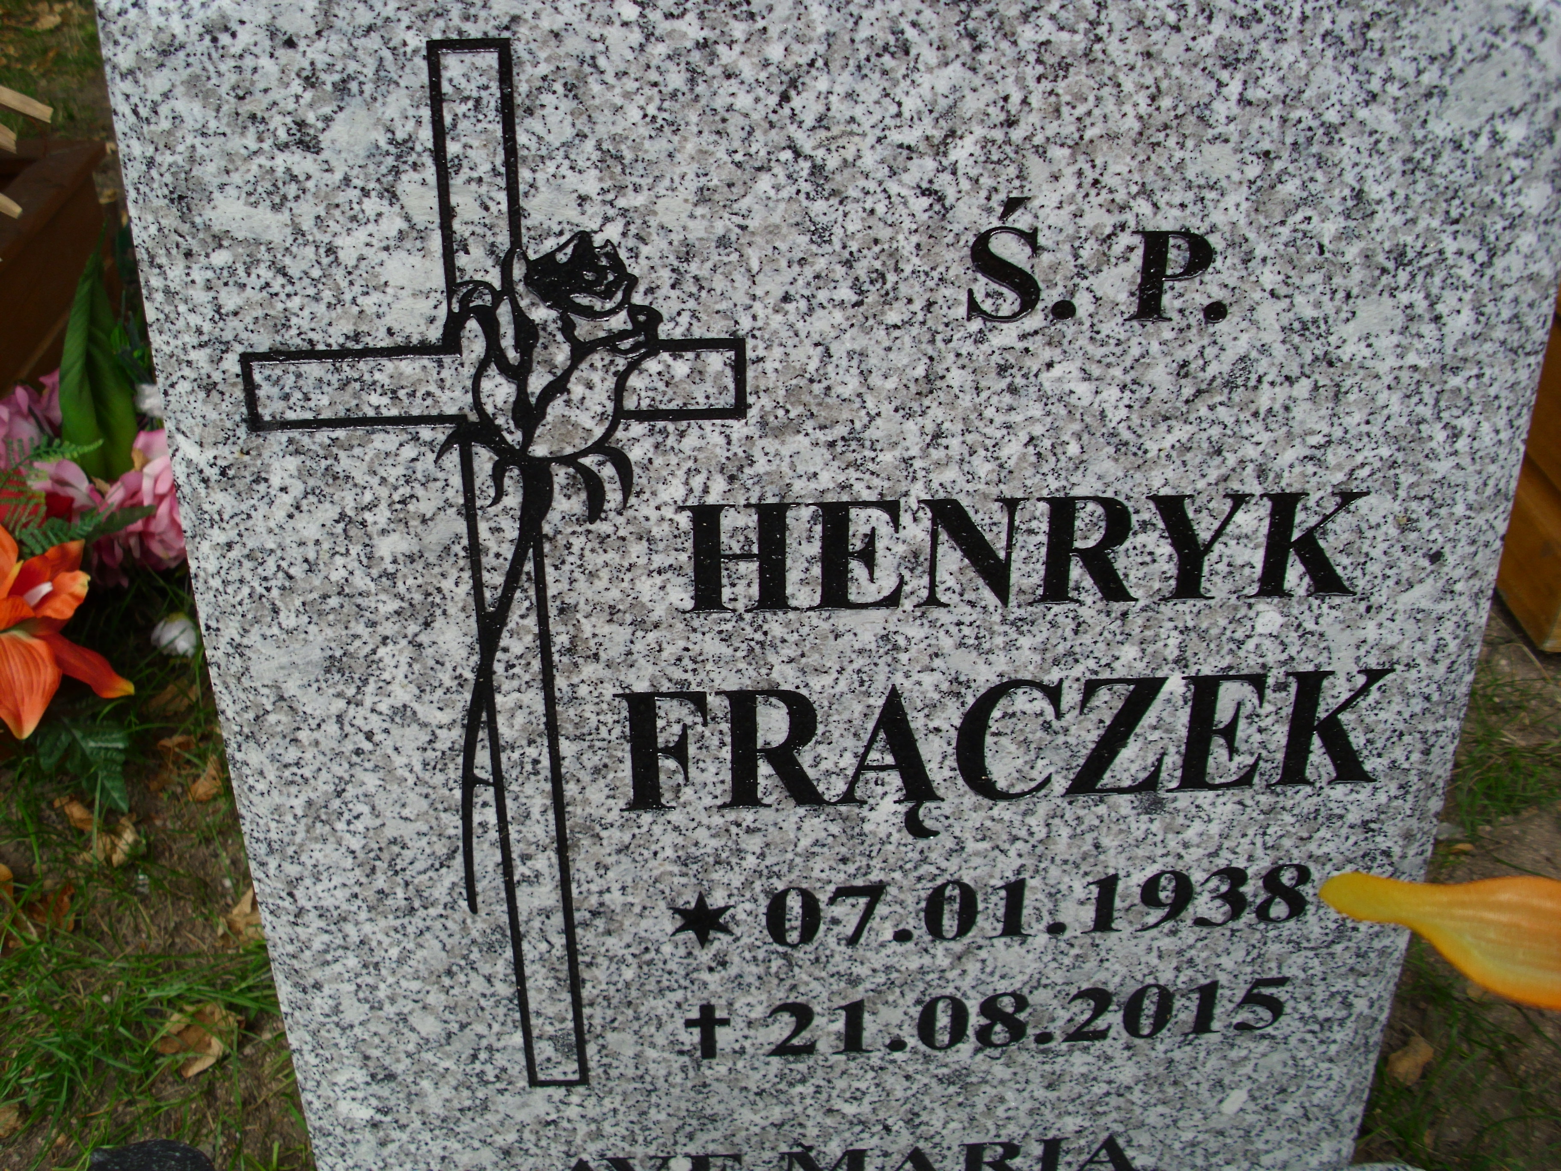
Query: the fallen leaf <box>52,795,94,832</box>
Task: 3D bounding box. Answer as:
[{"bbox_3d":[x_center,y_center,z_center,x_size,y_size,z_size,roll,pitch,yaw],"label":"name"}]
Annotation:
[{"bbox_3d":[-0.547,0.178,1.228,0.052,0.014,0.021,18,34,29],"label":"fallen leaf"}]

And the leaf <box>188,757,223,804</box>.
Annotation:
[{"bbox_3d":[-0.457,0.156,1.271,0.028,0.014,0.046,4,29,6],"label":"leaf"}]

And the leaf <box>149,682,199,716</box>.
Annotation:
[{"bbox_3d":[-0.525,0.097,1.374,0.032,0.014,0.042,0,29,-1],"label":"leaf"}]

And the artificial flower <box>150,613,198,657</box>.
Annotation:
[{"bbox_3d":[-0.533,0.045,1.389,0.042,0.038,0.042,1,29,0],"label":"artificial flower"}]

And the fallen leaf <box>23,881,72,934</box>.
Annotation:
[{"bbox_3d":[-0.521,0.234,1.124,0.033,0.017,0.044,-14,32,-25],"label":"fallen leaf"}]

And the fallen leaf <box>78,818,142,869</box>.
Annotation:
[{"bbox_3d":[-0.503,0.193,1.198,0.032,0.018,0.047,6,29,10],"label":"fallen leaf"}]

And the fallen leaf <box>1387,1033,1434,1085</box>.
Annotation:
[{"bbox_3d":[0.407,0.307,1.021,0.042,0.013,0.026,-21,36,-34],"label":"fallen leaf"}]

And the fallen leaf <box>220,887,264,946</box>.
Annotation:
[{"bbox_3d":[-0.377,0.234,1.127,0.039,0.018,0.040,5,29,7],"label":"fallen leaf"}]

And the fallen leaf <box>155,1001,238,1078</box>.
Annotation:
[{"bbox_3d":[-0.377,0.291,1.023,0.050,0.020,0.046,18,33,27],"label":"fallen leaf"}]

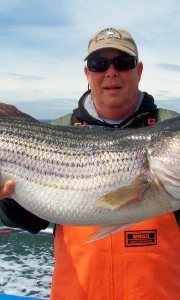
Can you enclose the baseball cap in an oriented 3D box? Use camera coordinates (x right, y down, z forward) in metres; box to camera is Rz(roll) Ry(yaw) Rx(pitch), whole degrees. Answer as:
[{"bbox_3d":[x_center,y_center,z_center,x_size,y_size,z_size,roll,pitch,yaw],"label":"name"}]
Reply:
[{"bbox_3d":[0.069,-0.343,1.360,0.172,0.142,0.262,-1,5,7],"label":"baseball cap"}]

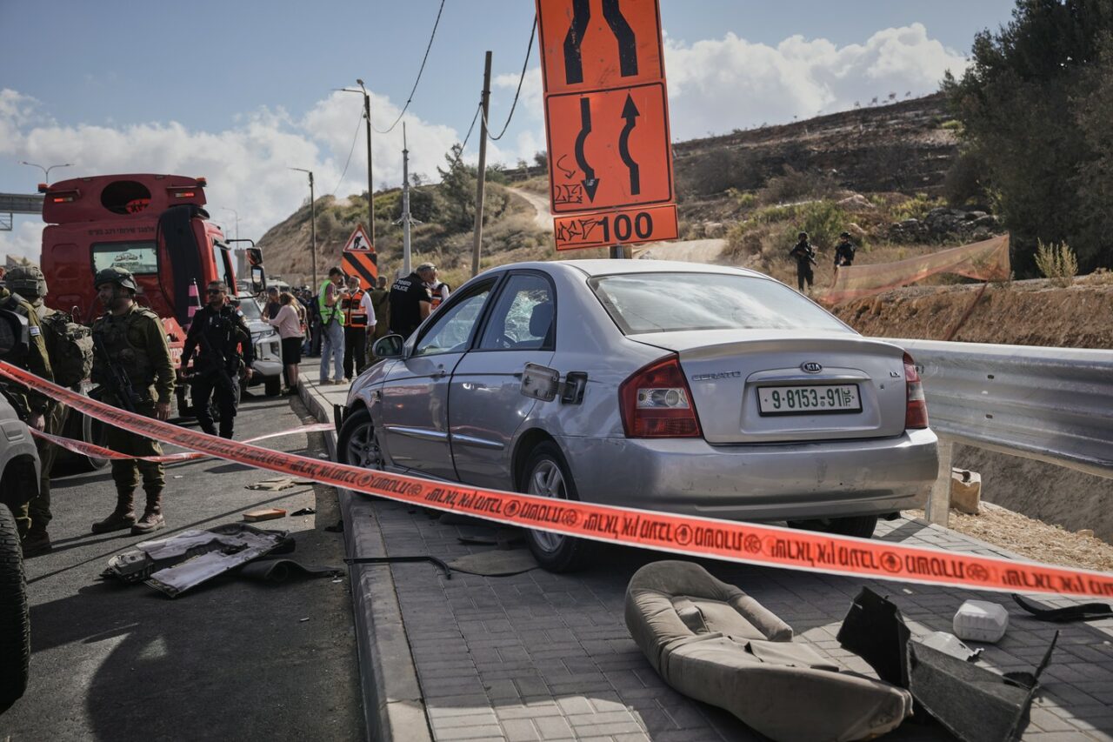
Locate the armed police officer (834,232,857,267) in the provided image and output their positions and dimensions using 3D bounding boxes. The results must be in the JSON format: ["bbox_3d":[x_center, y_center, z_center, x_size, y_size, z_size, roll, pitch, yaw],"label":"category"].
[{"bbox_3d":[8.693,-3.286,40.054,0.580,1.780,0.450,1,4,27],"label":"armed police officer"}]

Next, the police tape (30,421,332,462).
[{"bbox_3d":[-2.020,0.350,7.750,0.100,0.330,3.000,0,4,18],"label":"police tape"}]

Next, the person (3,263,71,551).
[{"bbox_3d":[-3.246,0.226,8.493,0.550,1.780,0.550,1,3,28],"label":"person"}]

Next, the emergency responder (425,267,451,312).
[{"bbox_3d":[-1.818,-0.709,20.542,0.520,1.750,0.360,1,3,27],"label":"emergency responder"}]

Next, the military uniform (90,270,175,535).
[{"bbox_3d":[-2.934,0.179,9.243,0.450,1.780,0.580,-3,4,-41],"label":"military uniform"}]

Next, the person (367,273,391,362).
[{"bbox_3d":[-3.020,-0.779,23.042,0.520,1.740,0.360,0,3,9],"label":"person"}]

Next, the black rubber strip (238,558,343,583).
[{"bbox_3d":[-1.460,1.102,7.400,0.500,0.110,0.280,-2,3,-26],"label":"black rubber strip"}]

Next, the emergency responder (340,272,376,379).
[{"bbox_3d":[-3.086,-0.646,20.450,0.540,1.620,0.360,0,4,25],"label":"emergency responder"}]

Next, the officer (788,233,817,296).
[{"bbox_3d":[7.319,-3.228,39.555,0.720,1.790,0.500,-1,4,3],"label":"officer"}]

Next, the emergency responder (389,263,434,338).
[{"bbox_3d":[-1.790,-0.486,16.251,0.500,1.660,0.380,2,5,44],"label":"emergency responder"}]

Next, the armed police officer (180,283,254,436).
[{"bbox_3d":[-3.447,-0.047,13.654,0.600,1.760,0.420,-1,4,5],"label":"armed police officer"}]

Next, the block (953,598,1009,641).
[{"bbox_3d":[1.534,0.901,4.800,0.185,0.118,0.120,1,4,35],"label":"block"}]

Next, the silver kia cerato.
[{"bbox_3d":[0.156,0.128,7.565,1.770,1.470,4.480,-1,3,-26],"label":"silver kia cerato"}]

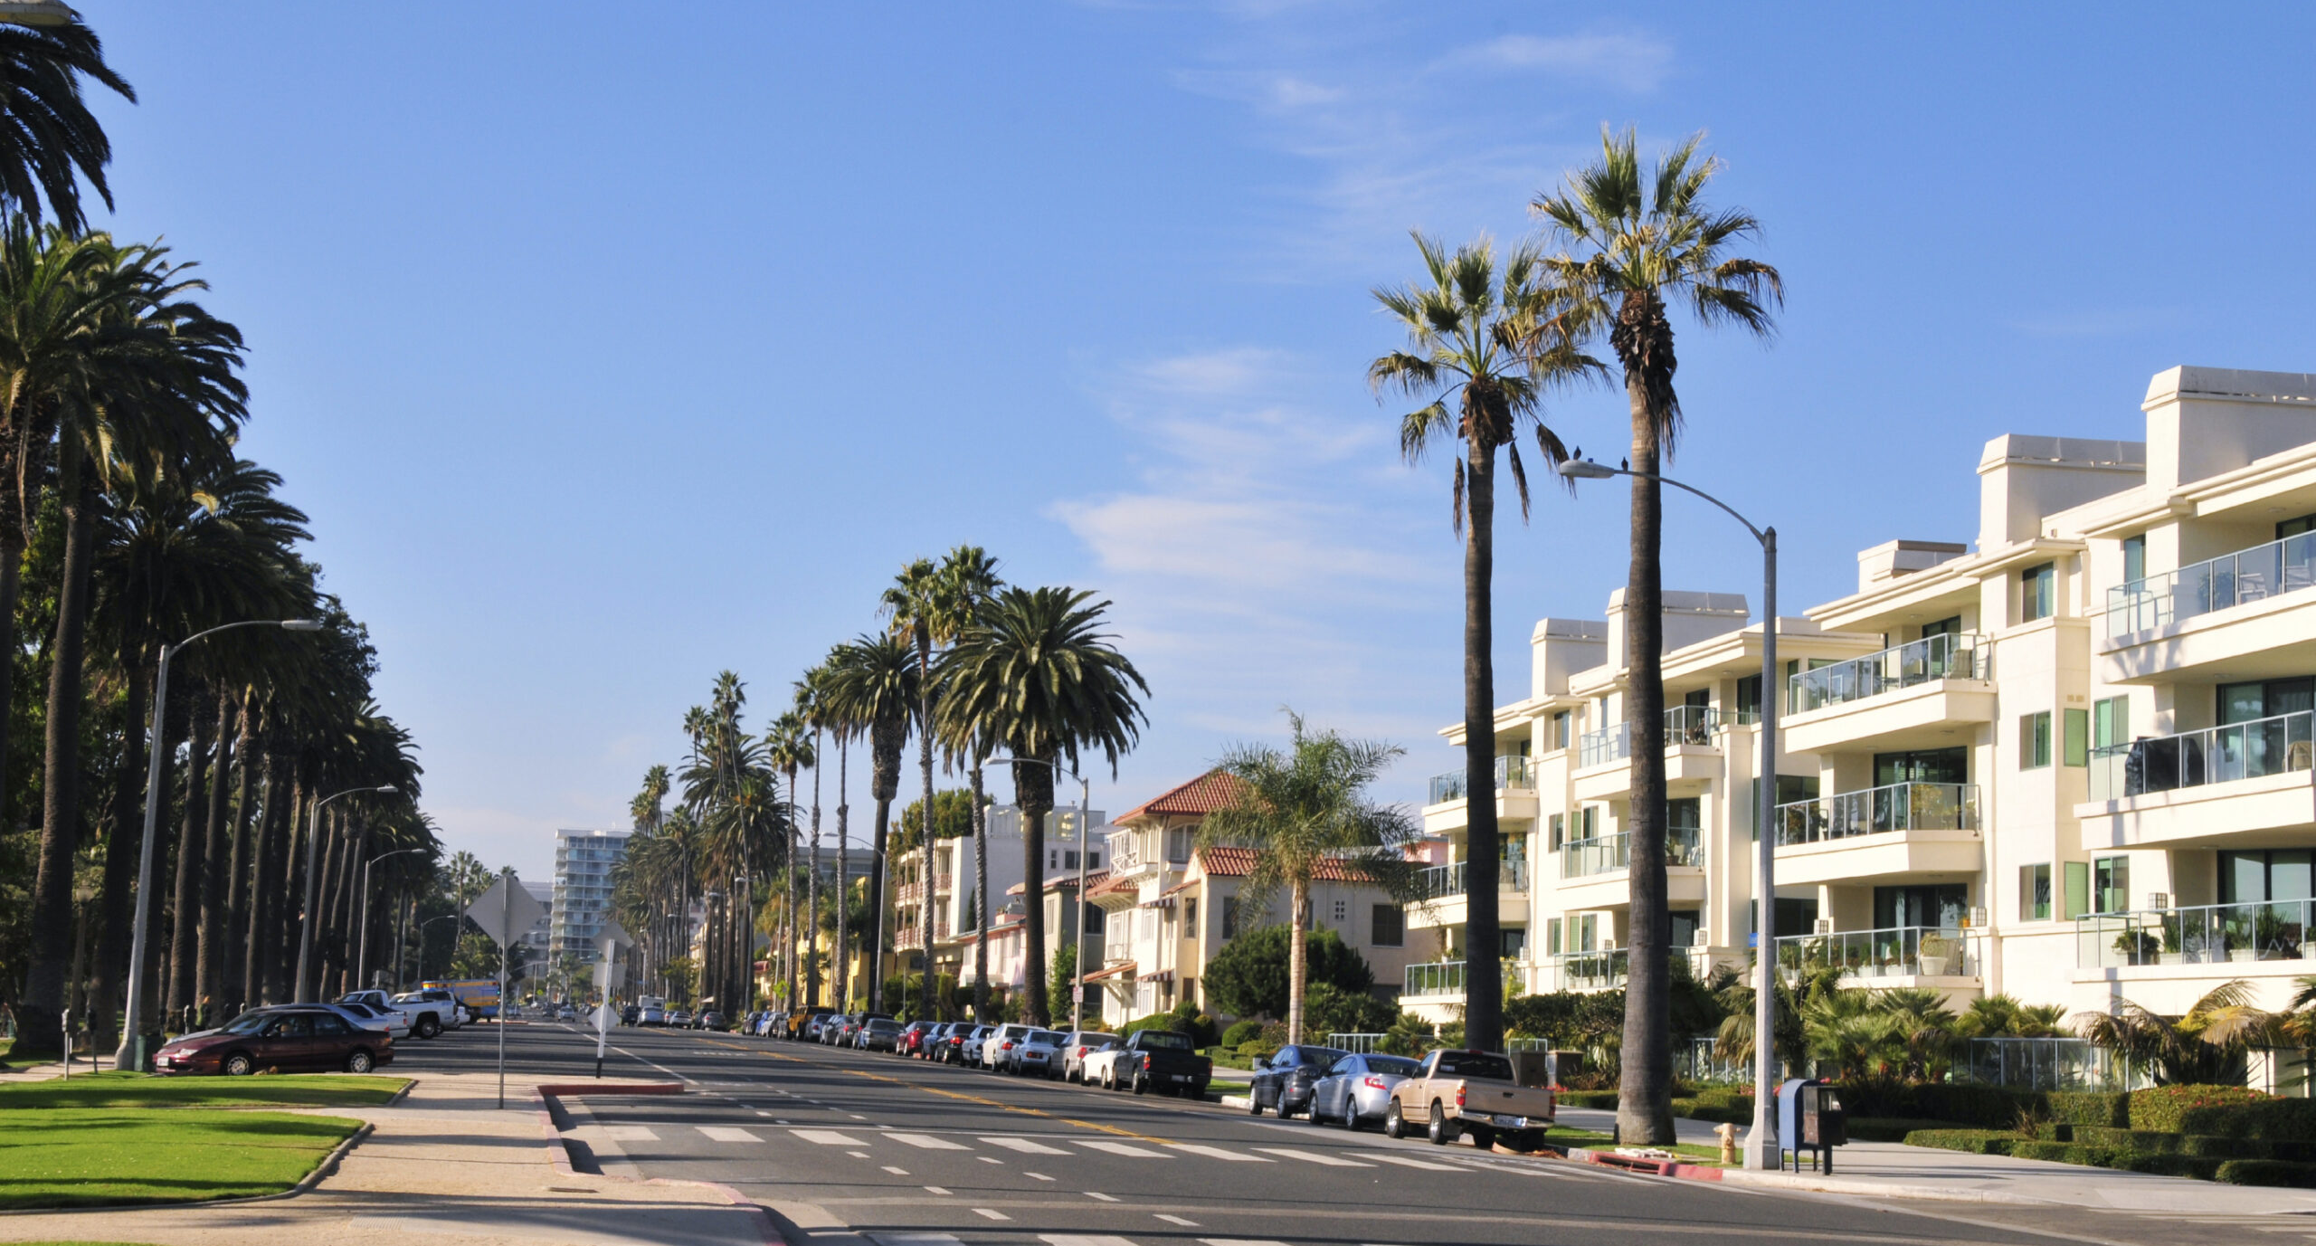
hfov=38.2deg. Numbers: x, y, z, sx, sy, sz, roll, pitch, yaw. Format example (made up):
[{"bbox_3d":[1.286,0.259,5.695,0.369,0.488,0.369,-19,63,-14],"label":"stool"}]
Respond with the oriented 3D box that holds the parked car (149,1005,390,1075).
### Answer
[{"bbox_3d":[-17.610,8.481,67.175,4.500,1.380,1.700,7,-9,-35],"label":"parked car"}]

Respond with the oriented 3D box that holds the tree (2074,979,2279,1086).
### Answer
[{"bbox_3d":[16.982,7.256,55.663,3.300,2.660,3.300,3,-7,-10],"label":"tree"}]

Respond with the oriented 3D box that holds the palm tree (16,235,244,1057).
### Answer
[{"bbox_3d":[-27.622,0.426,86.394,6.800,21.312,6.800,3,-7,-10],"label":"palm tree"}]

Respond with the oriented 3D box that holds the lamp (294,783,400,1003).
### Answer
[{"bbox_3d":[-31.974,11.320,131.879,3.440,9.940,0.450,3,-7,-11],"label":"lamp"}]

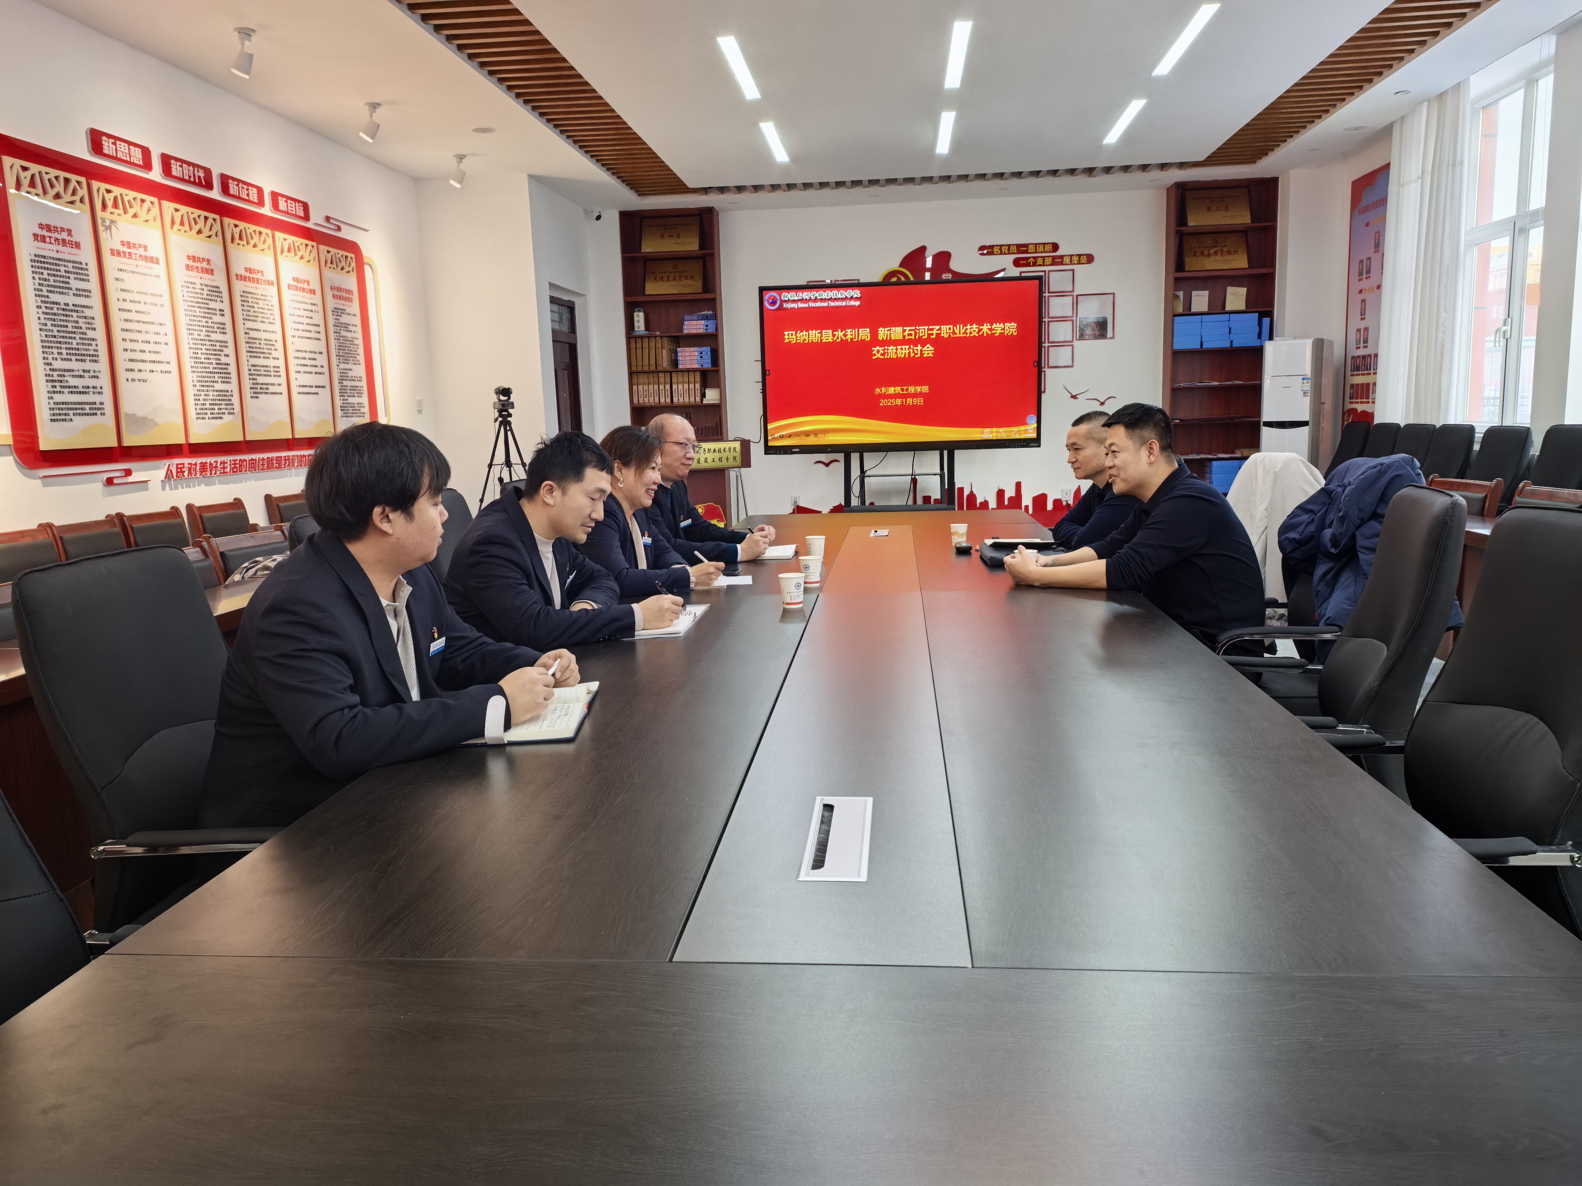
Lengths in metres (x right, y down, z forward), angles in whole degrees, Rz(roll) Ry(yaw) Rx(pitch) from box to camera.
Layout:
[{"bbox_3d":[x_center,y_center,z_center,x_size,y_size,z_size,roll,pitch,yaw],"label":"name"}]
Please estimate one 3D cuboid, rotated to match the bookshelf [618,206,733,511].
[{"bbox_3d":[-0.961,-1.733,9.457,0.792,2.972,0.340,-1,9,6],"label":"bookshelf"}]

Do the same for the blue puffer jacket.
[{"bbox_3d":[1.580,-0.106,3.086,0.400,0.560,0.520,-1,9,6],"label":"blue puffer jacket"}]

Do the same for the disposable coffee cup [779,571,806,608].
[{"bbox_3d":[0.006,-0.005,3.004,0.074,0.086,0.074,-1,9,6],"label":"disposable coffee cup"}]

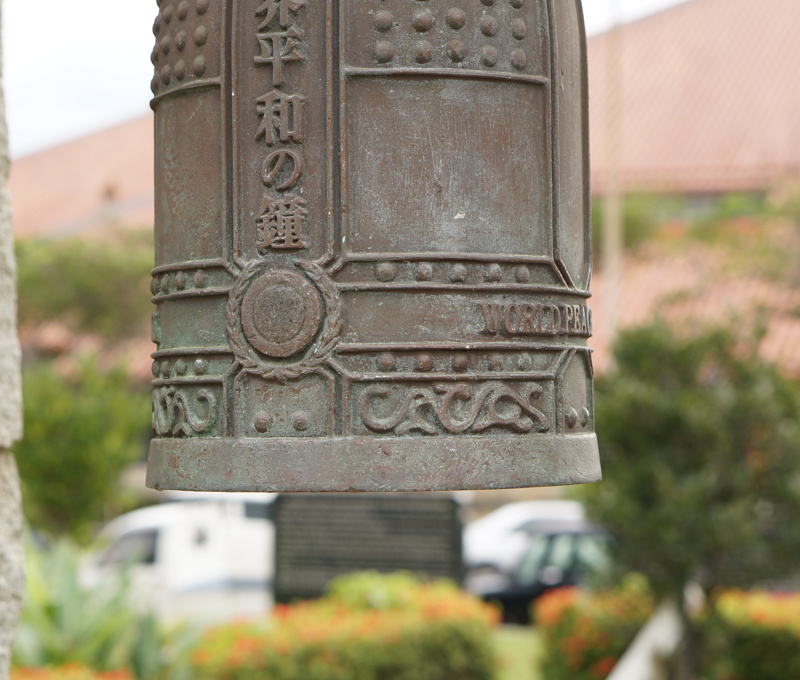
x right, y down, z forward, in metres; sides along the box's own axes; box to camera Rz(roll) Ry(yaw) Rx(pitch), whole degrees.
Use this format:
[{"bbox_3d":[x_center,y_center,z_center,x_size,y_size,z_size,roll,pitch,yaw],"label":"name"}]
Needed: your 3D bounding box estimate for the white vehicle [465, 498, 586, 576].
[{"bbox_3d":[2.430,3.600,36.500,4.500,1.700,1.740,0,-2,-20],"label":"white vehicle"}]

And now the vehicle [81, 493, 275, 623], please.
[{"bbox_3d":[-2.400,3.470,32.700,4.900,2.150,1.780,0,-2,-14],"label":"vehicle"}]

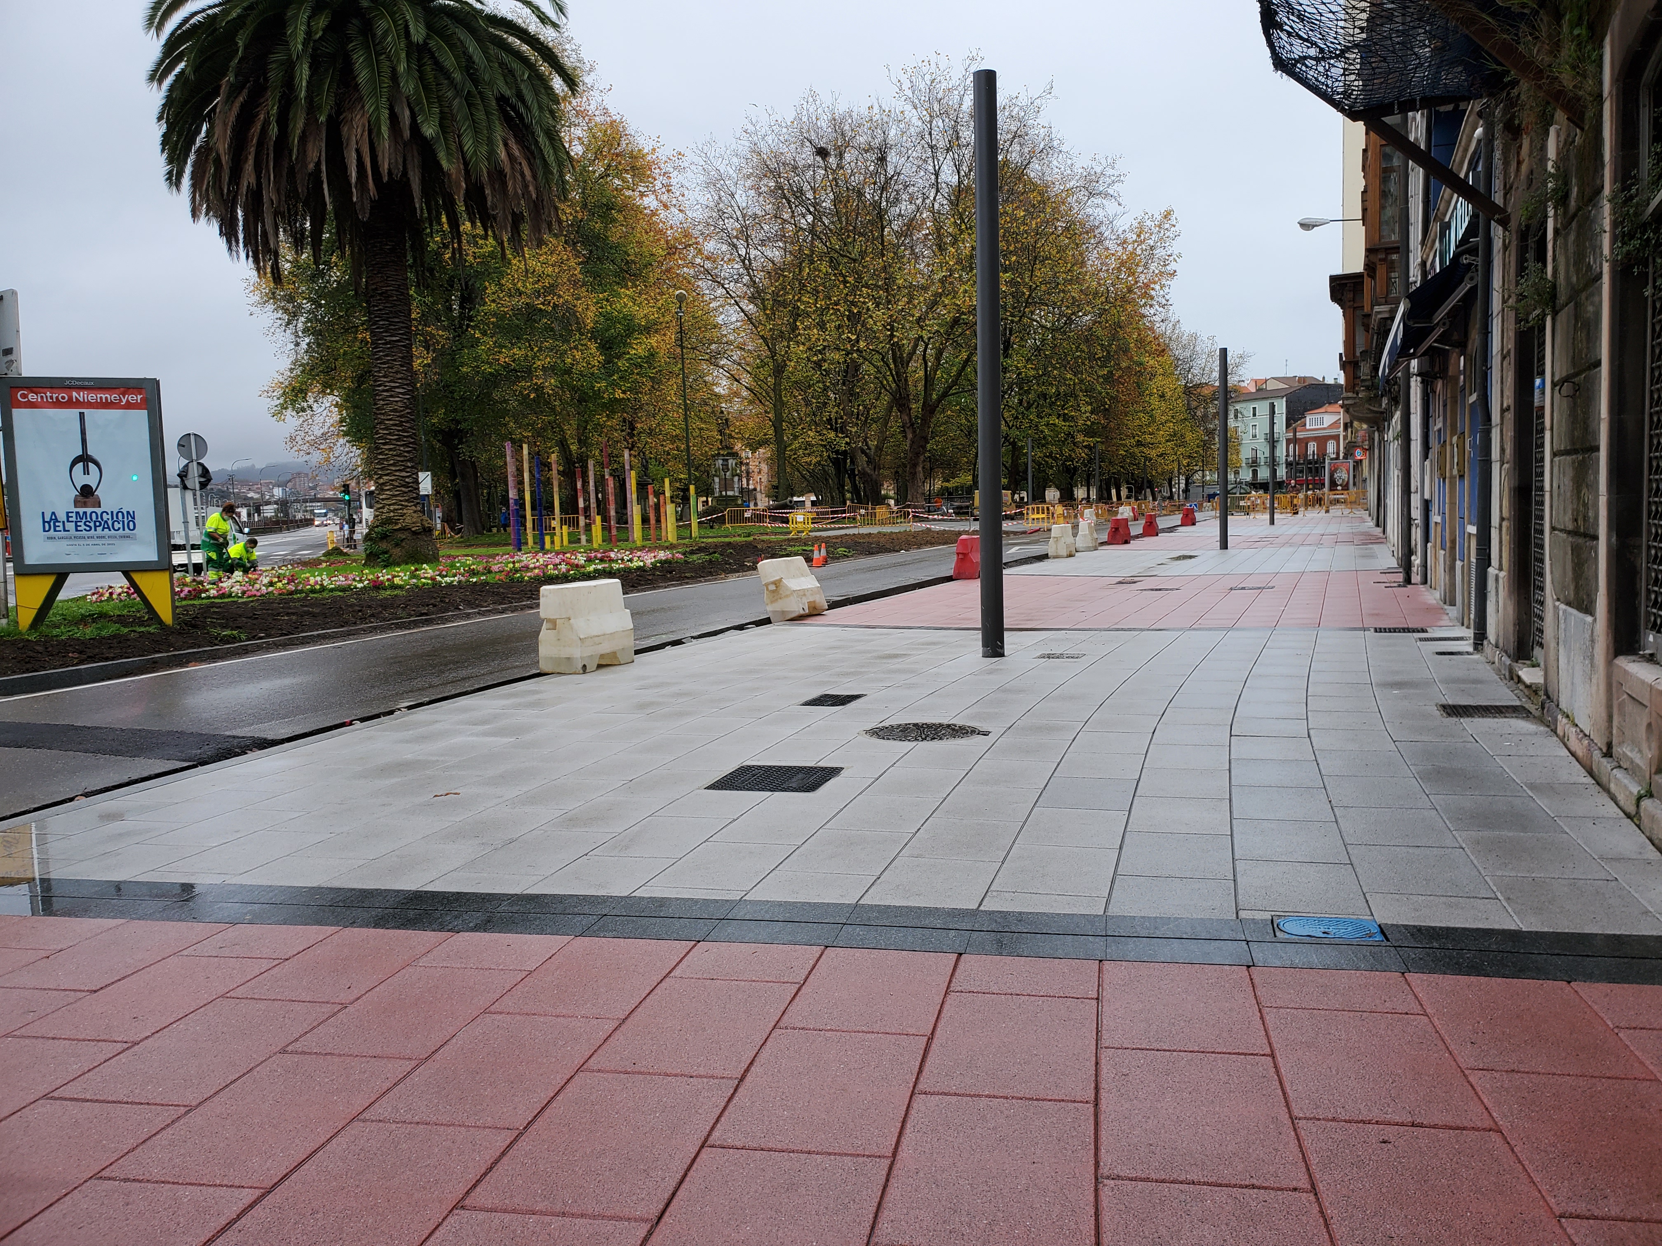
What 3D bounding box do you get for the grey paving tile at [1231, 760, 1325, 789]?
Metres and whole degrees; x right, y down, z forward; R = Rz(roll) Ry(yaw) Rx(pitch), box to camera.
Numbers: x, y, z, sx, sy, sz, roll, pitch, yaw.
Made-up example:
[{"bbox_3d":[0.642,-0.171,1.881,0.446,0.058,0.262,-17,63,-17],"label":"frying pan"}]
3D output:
[{"bbox_3d":[2.143,0.743,6.014,0.400,0.040,0.600,0,6,18],"label":"grey paving tile"}]

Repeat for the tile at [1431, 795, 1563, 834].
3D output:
[{"bbox_3d":[2.732,0.808,5.143,0.400,0.050,0.600,-1,5,17],"label":"tile"}]

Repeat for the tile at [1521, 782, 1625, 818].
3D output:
[{"bbox_3d":[3.182,0.776,5.339,0.280,0.040,0.600,0,6,20],"label":"tile"}]

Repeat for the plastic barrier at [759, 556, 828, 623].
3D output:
[{"bbox_3d":[-0.498,-0.427,15.380,0.420,0.750,0.920,-17,-2,28],"label":"plastic barrier"}]

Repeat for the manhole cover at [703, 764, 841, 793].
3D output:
[{"bbox_3d":[-0.269,0.796,6.239,0.568,0.040,0.556,0,6,15],"label":"manhole cover"}]

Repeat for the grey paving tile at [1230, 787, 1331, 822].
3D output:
[{"bbox_3d":[1.960,0.804,5.437,0.400,0.040,0.600,0,6,17],"label":"grey paving tile"}]

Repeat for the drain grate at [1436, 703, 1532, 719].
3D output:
[{"bbox_3d":[3.893,0.547,7.439,0.480,0.040,0.480,0,6,18],"label":"drain grate"}]

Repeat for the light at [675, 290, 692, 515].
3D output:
[{"bbox_3d":[-5.735,-8.233,49.554,0.480,9.700,0.480,-2,5,0],"label":"light"}]

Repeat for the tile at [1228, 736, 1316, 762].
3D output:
[{"bbox_3d":[2.334,0.688,6.610,0.400,0.050,0.600,-1,6,17],"label":"tile"}]

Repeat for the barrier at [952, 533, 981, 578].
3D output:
[{"bbox_3d":[2.587,-1.208,22.584,0.470,0.780,0.930,0,6,24],"label":"barrier"}]

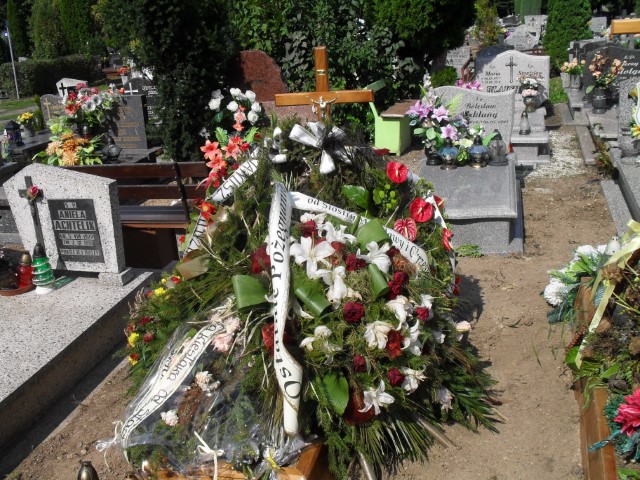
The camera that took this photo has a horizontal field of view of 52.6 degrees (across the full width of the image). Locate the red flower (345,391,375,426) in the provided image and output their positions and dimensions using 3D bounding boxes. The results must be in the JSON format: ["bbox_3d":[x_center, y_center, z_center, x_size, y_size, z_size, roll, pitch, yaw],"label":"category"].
[{"bbox_3d":[0.140,0.595,2.300,0.107,0.121,0.080,-3,-16,-2],"label":"red flower"}]

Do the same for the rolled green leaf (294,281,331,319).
[{"bbox_3d":[-0.028,0.223,2.420,0.150,0.142,0.090,-3,-21,-1],"label":"rolled green leaf"}]

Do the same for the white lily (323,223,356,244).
[{"bbox_3d":[0.078,-0.026,2.580,0.136,0.088,0.090,-4,-21,-3],"label":"white lily"}]

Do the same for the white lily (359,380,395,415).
[{"bbox_3d":[0.198,0.552,2.270,0.125,0.105,0.080,-5,20,-9],"label":"white lily"}]

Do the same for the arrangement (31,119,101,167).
[{"bbox_3d":[-2.107,-0.805,5.400,0.530,0.380,0.380,-9,20,-20],"label":"arrangement"}]

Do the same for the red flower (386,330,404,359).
[{"bbox_3d":[0.274,0.380,2.350,0.063,0.095,0.055,-2,19,0],"label":"red flower"}]

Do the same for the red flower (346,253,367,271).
[{"bbox_3d":[0.142,0.084,2.520,0.075,0.068,0.065,-1,-1,3],"label":"red flower"}]

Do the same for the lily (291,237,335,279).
[{"bbox_3d":[-0.029,0.067,2.480,0.169,0.161,0.100,-3,-19,-1],"label":"lily"}]

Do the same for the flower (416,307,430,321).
[{"bbox_3d":[0.389,0.276,2.430,0.053,0.050,0.048,-4,20,-6],"label":"flower"}]

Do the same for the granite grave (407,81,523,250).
[{"bbox_3d":[1.292,-0.727,5.590,0.950,1.060,1.900,4,20,16],"label":"granite grave"}]

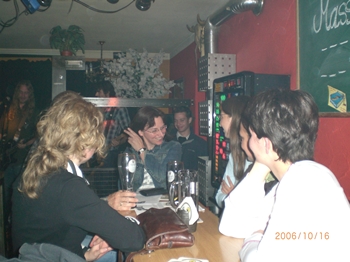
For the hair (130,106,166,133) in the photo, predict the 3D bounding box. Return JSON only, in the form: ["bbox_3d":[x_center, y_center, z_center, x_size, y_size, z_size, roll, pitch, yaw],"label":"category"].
[{"bbox_3d":[-0.163,-0.071,2.350,0.180,0.180,0.210,4,2,-45],"label":"hair"}]

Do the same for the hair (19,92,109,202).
[{"bbox_3d":[-0.392,0.047,1.350,0.270,0.360,0.220,3,0,-39],"label":"hair"}]

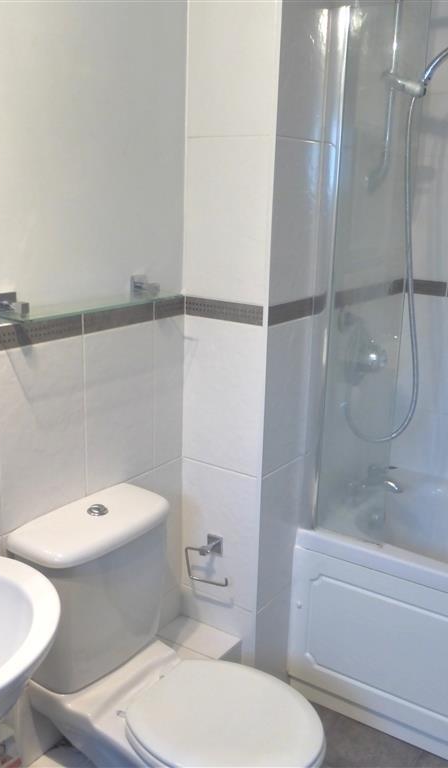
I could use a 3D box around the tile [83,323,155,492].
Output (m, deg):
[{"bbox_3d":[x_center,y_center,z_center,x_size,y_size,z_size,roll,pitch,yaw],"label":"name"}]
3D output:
[{"bbox_3d":[-0.257,0.058,1.770,0.010,0.400,0.243,12,18,33],"label":"tile"}]

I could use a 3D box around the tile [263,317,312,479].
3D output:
[{"bbox_3d":[0.170,0.032,1.932,0.010,0.401,0.234,12,18,33],"label":"tile"}]

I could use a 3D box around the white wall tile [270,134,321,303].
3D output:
[{"bbox_3d":[0.182,-0.410,1.814,0.010,0.401,0.234,12,18,33],"label":"white wall tile"}]

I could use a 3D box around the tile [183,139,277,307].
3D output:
[{"bbox_3d":[0.005,-0.407,1.783,0.245,0.400,0.010,12,18,33],"label":"tile"}]

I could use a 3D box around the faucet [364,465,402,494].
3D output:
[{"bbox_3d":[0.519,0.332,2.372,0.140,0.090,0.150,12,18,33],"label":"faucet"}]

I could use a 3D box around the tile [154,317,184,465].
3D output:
[{"bbox_3d":[-0.151,0.021,1.918,0.010,0.400,0.121,12,18,33],"label":"tile"}]

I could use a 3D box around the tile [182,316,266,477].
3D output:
[{"bbox_3d":[-0.007,0.030,1.901,0.245,0.400,0.010,12,18,33],"label":"tile"}]

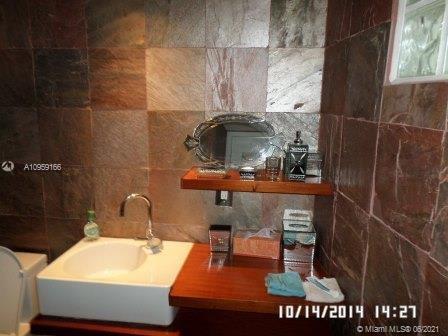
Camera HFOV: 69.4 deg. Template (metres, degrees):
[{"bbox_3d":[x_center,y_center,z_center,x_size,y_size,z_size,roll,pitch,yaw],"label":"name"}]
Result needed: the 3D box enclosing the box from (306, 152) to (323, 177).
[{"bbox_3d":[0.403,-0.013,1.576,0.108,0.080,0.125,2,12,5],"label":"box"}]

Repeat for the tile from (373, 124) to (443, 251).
[{"bbox_3d":[0.490,0.032,0.892,0.015,0.302,0.302,1,11,-1],"label":"tile"}]

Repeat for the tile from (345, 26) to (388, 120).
[{"bbox_3d":[0.504,-0.326,1.140,0.020,0.305,0.305,0,12,-2],"label":"tile"}]

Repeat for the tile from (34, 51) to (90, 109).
[{"bbox_3d":[-0.847,-0.461,1.688,0.302,0.302,0.015,2,11,5],"label":"tile"}]

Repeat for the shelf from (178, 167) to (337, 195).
[{"bbox_3d":[0.155,0.052,1.537,0.650,0.047,0.292,2,11,5],"label":"shelf"}]

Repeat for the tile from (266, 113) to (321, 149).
[{"bbox_3d":[0.345,-0.123,1.644,0.268,0.305,0.020,2,12,5],"label":"tile"}]

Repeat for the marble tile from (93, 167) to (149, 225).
[{"bbox_3d":[-0.564,0.150,1.783,0.302,0.302,0.015,2,11,5],"label":"marble tile"}]

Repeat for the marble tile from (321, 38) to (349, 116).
[{"bbox_3d":[0.490,-0.385,1.416,0.015,0.302,0.297,1,11,-1],"label":"marble tile"}]

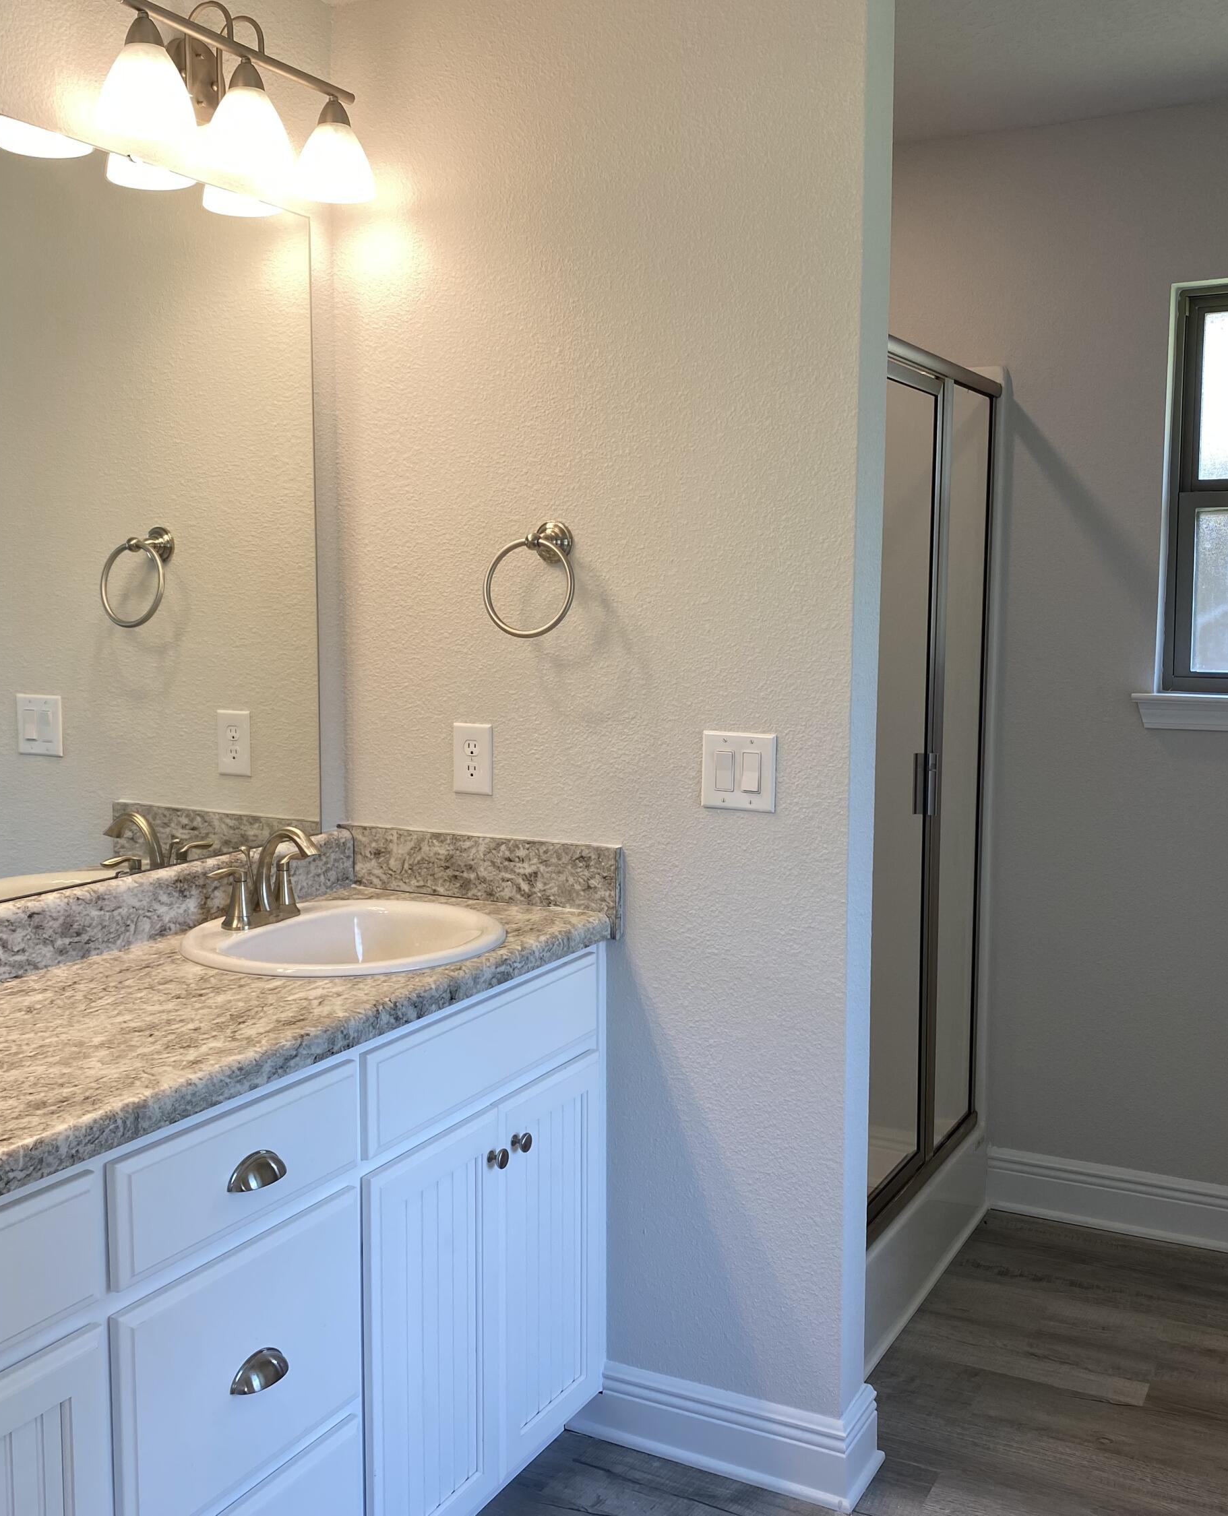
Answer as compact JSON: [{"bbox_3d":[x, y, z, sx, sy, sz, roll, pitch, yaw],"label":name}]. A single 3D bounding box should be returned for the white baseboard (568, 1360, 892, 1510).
[{"bbox_3d":[0.185,1.107,2.590,0.523,0.132,0.175,3,7,28],"label":"white baseboard"}]

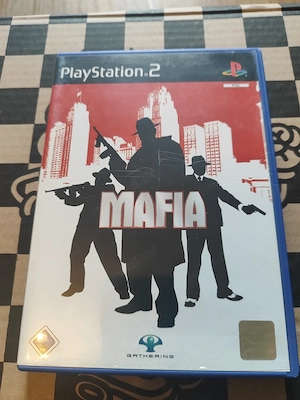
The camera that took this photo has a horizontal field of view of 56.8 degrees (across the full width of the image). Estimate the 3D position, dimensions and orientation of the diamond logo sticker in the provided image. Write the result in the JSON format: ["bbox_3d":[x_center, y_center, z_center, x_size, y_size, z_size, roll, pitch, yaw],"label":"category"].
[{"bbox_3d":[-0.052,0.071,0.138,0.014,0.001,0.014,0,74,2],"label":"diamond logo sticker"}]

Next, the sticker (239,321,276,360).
[{"bbox_3d":[0.052,0.068,0.134,0.017,0.001,0.018,0,74,2],"label":"sticker"}]

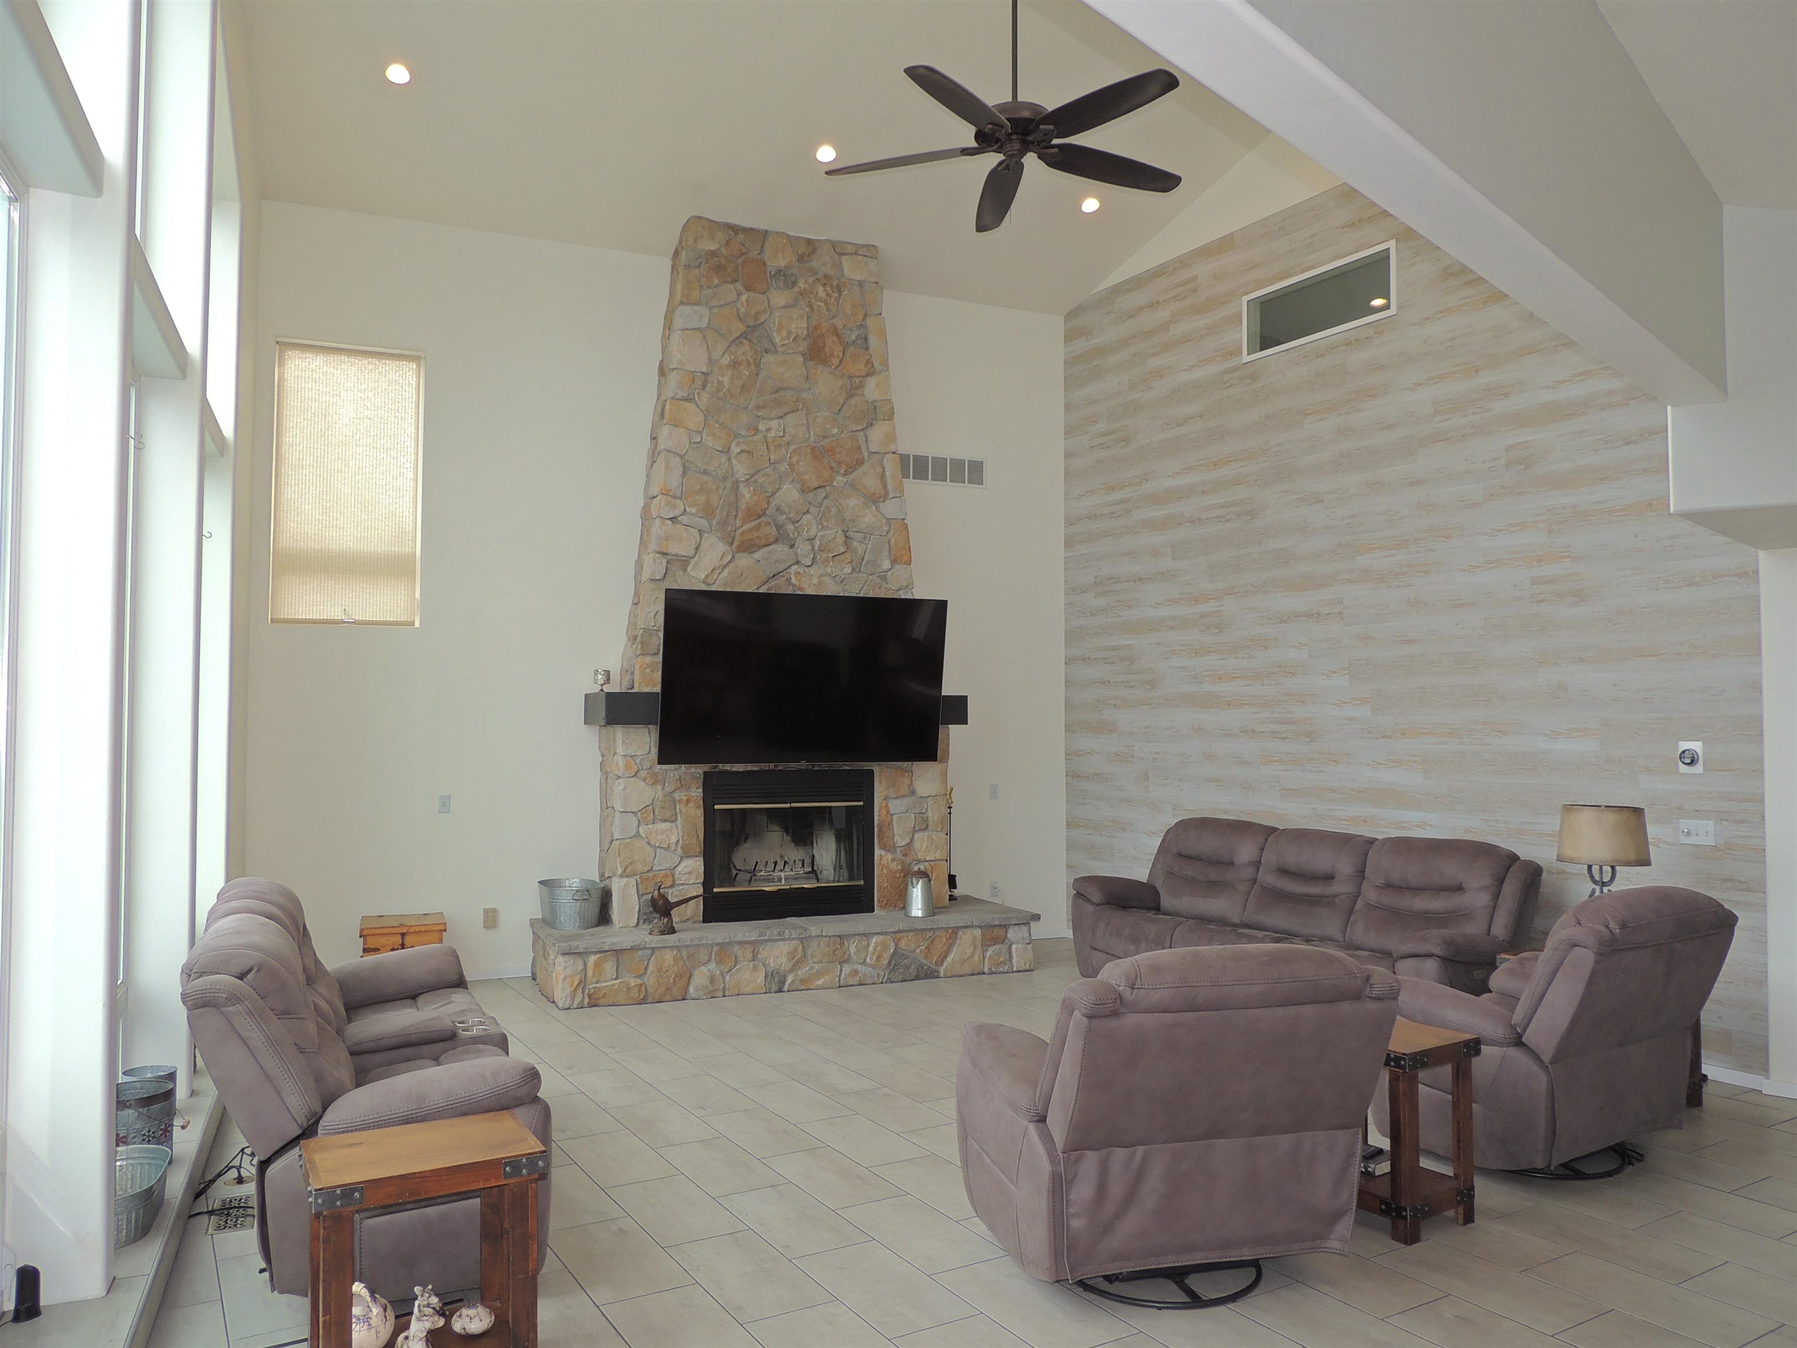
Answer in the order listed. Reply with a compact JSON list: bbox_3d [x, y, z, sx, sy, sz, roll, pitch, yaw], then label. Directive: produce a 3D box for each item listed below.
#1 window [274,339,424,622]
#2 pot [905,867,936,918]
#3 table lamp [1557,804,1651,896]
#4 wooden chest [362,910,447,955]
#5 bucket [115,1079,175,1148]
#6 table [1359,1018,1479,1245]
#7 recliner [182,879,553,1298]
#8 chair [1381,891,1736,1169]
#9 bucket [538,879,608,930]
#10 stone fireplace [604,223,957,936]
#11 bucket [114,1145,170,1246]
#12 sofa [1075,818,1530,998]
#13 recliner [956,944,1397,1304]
[{"bbox_3d":[-3.560,-1.213,8.075,0.852,1.784,0.060,1,-3,-22],"label":"window"},{"bbox_3d":[0.142,1.457,8.388,0.205,0.340,0.205,0,-2,0],"label":"pot"},{"bbox_3d":[3.224,0.951,5.685,0.420,0.715,0.420,2,-3,-33],"label":"table lamp"},{"bbox_3d":[-3.081,1.770,7.749,0.490,0.465,0.470,1,-3,-21],"label":"wooden chest"},{"bbox_3d":[-2.629,1.565,4.261,0.260,0.275,0.260,1,-3,-31],"label":"bucket"},{"bbox_3d":[1.656,1.526,4.273,0.388,0.610,0.510,1,-3,-31],"label":"table"},{"bbox_3d":[-1.910,1.325,4.407,1.000,1.080,2.040,1,-3,-26],"label":"recliner"},{"bbox_3d":[2.481,1.329,4.855,1.000,1.050,1.070,1,-3,-31],"label":"chair"},{"bbox_3d":[-2.131,1.503,8.142,0.440,0.275,0.440,1,-3,-22],"label":"bucket"},{"bbox_3d":[-0.835,-0.703,8.840,2.400,4.750,0.570,1,-3,-22],"label":"stone fireplace"},{"bbox_3d":[-2.399,1.603,3.819,0.290,0.165,0.500,1,-3,-24],"label":"bucket"},{"bbox_3d":[2.265,1.433,7.212,1.030,1.030,2.580,1,-3,-32],"label":"sofa"},{"bbox_3d":[0.849,1.323,4.029,1.030,1.060,1.050,1,-2,-14],"label":"recliner"}]

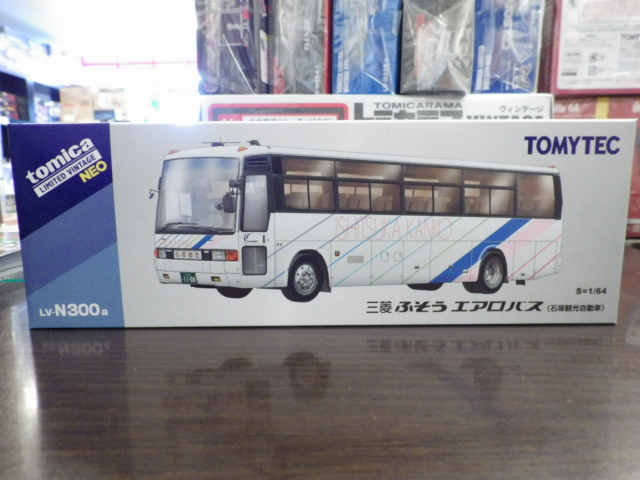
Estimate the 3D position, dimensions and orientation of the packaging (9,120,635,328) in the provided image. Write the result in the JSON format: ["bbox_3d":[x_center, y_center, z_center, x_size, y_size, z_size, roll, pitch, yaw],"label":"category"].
[{"bbox_3d":[0.001,-0.008,0.187,0.212,0.071,0.052,0,9,0],"label":"packaging"}]

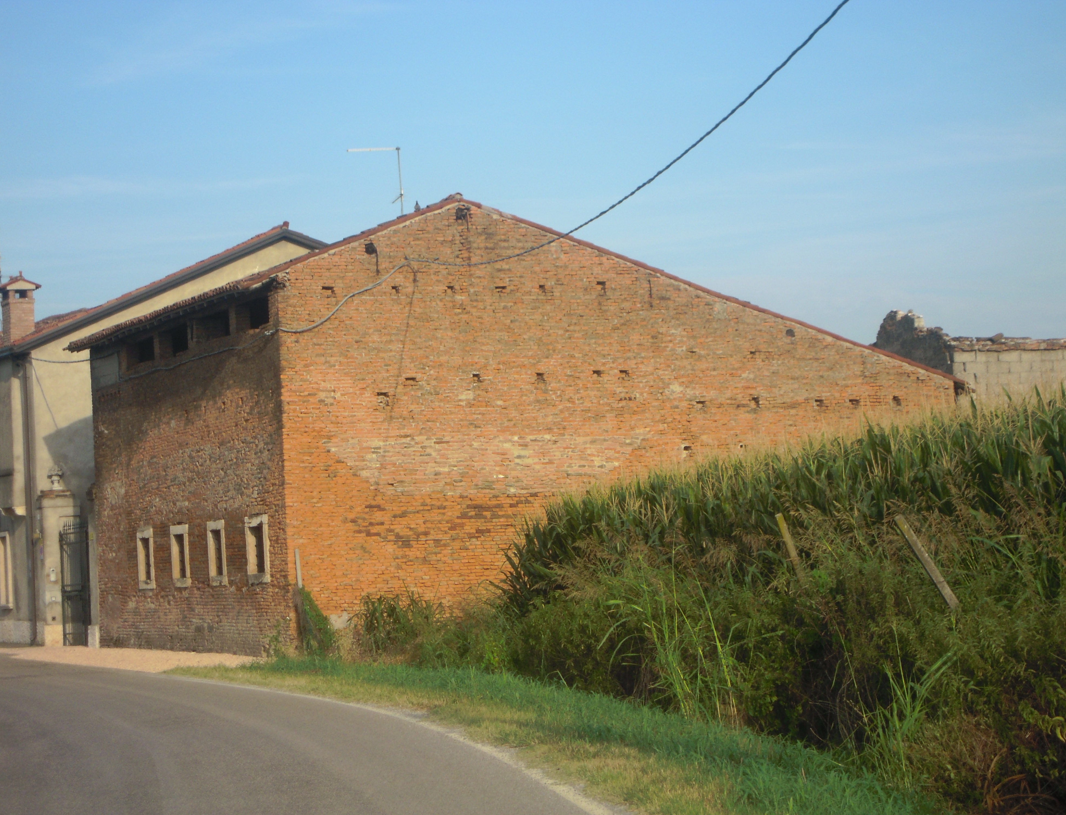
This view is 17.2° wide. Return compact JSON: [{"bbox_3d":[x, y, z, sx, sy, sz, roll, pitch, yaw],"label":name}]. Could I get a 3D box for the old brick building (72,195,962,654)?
[{"bbox_3d":[-0.946,0.614,70.279,13.843,8.079,15.124,-1,-3,-20],"label":"old brick building"}]

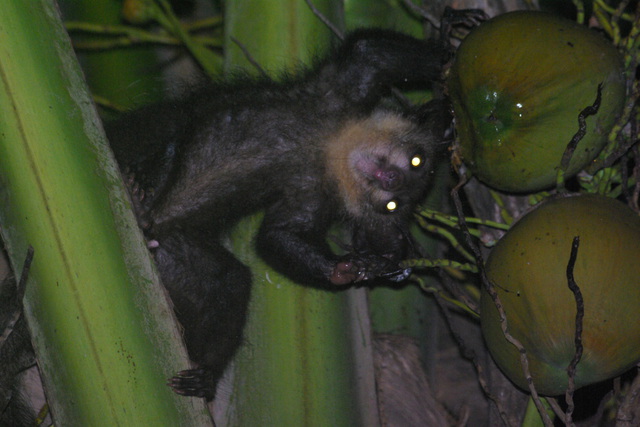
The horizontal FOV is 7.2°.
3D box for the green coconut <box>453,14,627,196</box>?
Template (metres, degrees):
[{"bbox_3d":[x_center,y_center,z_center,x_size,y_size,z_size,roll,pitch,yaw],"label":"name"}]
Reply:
[{"bbox_3d":[0.219,-0.112,5.100,0.177,0.177,0.200,0,7,28],"label":"green coconut"}]

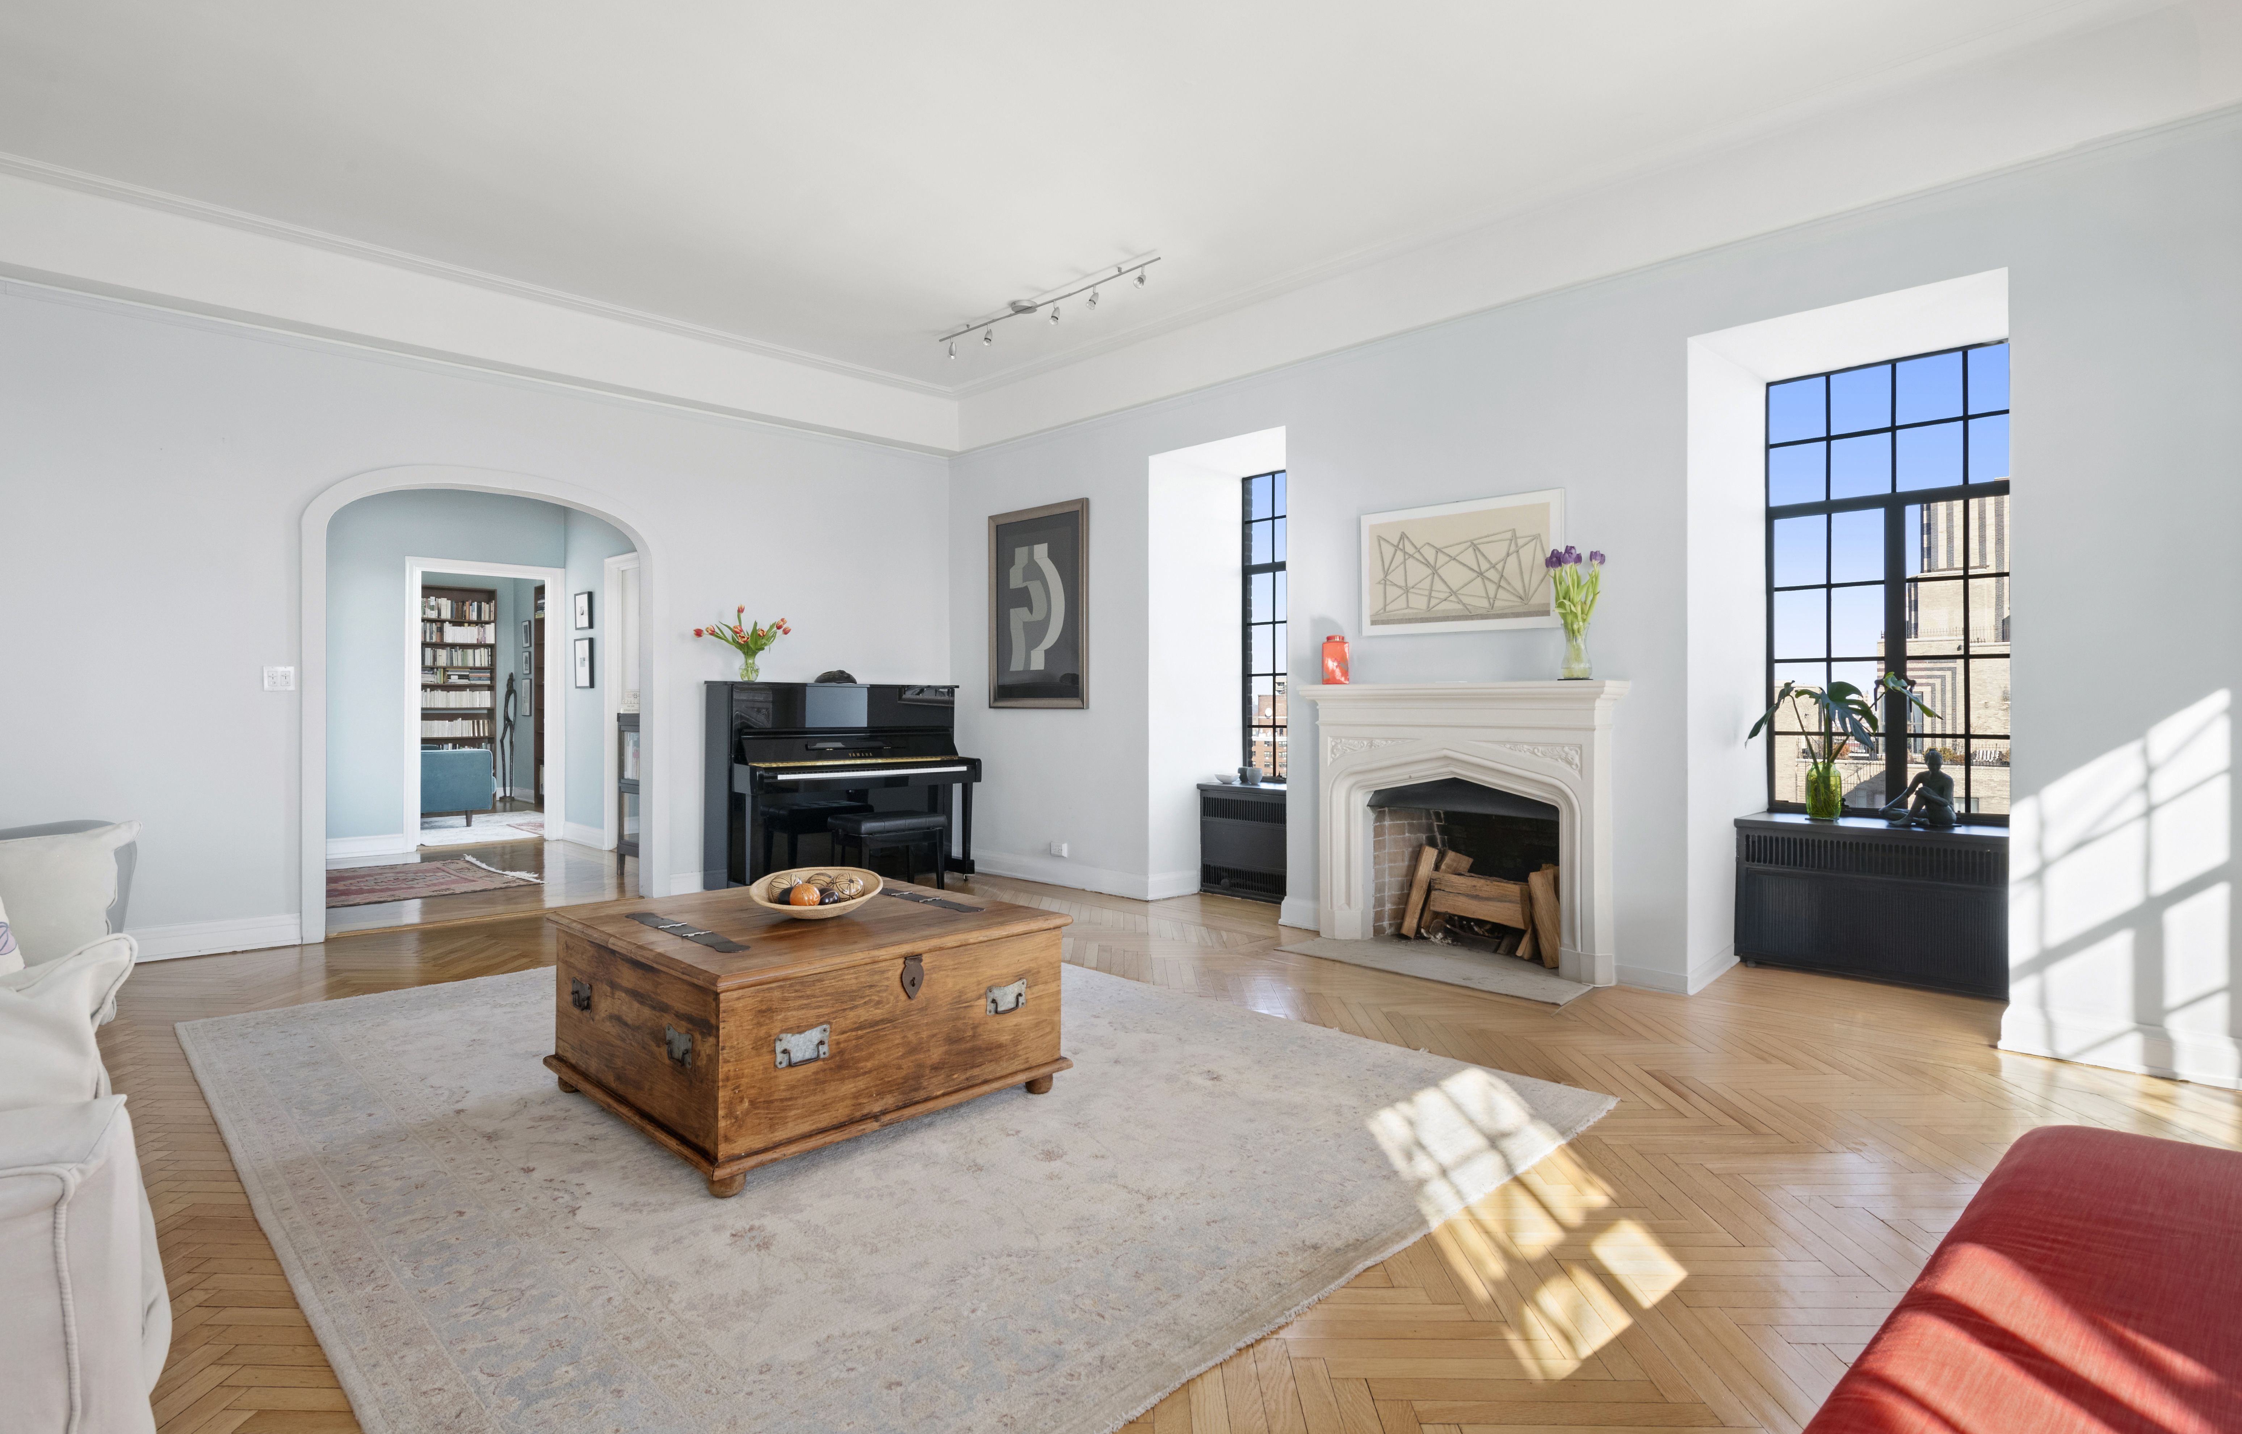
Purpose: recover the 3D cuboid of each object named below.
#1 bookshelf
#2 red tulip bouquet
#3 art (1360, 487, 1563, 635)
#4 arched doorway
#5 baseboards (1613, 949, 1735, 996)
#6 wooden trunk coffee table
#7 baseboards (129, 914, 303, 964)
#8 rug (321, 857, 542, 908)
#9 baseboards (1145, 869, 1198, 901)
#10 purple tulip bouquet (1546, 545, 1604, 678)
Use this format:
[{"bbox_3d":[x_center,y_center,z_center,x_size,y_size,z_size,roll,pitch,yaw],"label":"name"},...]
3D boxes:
[{"bbox_3d":[-7.455,-0.203,12.358,0.941,2.392,0.322,0,0,-45],"label":"bookshelf"},{"bbox_3d":[-2.102,-0.400,6.243,0.480,0.410,0.400,0,1,-45],"label":"red tulip bouquet"},{"bbox_3d":[1.467,-0.653,4.914,0.038,0.563,0.958,0,0,-45],"label":"art"},{"bbox_3d":[-3.197,-0.104,5.759,1.678,2.282,0.215,0,0,-45],"label":"arched doorway"},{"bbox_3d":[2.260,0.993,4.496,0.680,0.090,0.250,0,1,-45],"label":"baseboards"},{"bbox_3d":[-0.855,0.791,3.089,1.030,0.477,1.030,0,1,-45],"label":"wooden trunk coffee table"},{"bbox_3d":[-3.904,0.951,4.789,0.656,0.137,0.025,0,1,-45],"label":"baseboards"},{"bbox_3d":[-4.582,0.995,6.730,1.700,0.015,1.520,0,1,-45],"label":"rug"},{"bbox_3d":[0.290,0.953,6.353,0.430,0.133,0.025,0,1,-45],"label":"baseboards"},{"bbox_3d":[1.796,-0.410,4.434,0.215,0.532,0.237,0,0,-45],"label":"purple tulip bouquet"}]

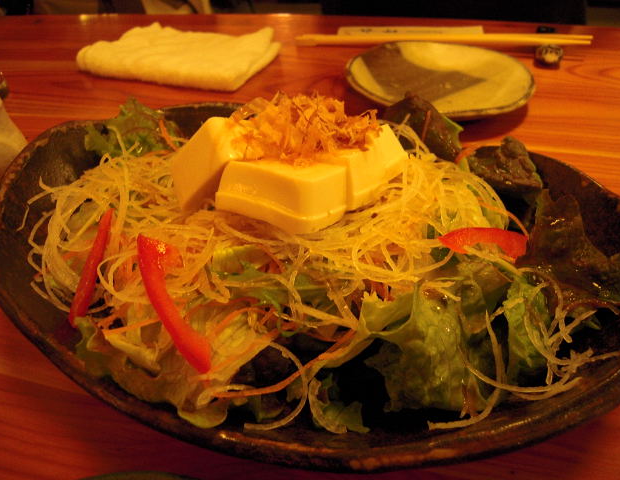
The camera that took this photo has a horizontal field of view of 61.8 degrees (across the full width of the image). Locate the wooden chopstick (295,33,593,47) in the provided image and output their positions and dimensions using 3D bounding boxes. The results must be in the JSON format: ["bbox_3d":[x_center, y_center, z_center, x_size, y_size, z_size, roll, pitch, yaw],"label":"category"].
[{"bbox_3d":[0.106,-0.167,0.432,0.240,0.007,0.016,3,40,9],"label":"wooden chopstick"}]

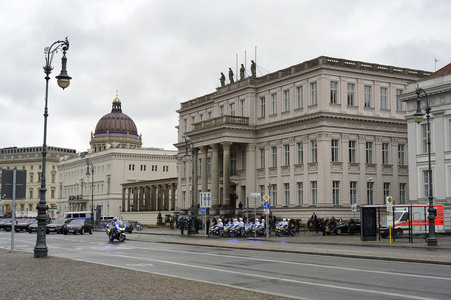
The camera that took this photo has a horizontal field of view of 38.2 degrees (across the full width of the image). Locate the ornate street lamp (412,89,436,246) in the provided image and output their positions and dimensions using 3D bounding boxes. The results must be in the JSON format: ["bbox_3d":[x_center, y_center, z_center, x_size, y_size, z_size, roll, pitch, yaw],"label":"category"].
[{"bbox_3d":[13.032,0.944,42.446,1.550,10.500,0.750,3,-6,-29],"label":"ornate street lamp"}]

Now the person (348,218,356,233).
[{"bbox_3d":[11.948,7.170,61.315,0.580,1.680,0.450,-4,-7,34],"label":"person"}]

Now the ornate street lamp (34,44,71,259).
[{"bbox_3d":[-8.135,-0.243,30.815,1.550,10.500,0.750,3,-6,-29],"label":"ornate street lamp"}]

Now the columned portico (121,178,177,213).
[{"bbox_3d":[-13.783,9.306,128.732,3.500,5.850,29.000,3,-6,-29],"label":"columned portico"}]

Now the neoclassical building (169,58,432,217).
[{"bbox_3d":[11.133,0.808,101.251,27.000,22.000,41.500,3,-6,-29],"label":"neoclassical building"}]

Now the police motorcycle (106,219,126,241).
[{"bbox_3d":[-7.772,5.787,46.746,0.950,1.620,2.200,4,-7,-35],"label":"police motorcycle"}]

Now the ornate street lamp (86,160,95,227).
[{"bbox_3d":[-21.427,6.915,103.558,1.550,10.500,0.750,3,-6,-29],"label":"ornate street lamp"}]

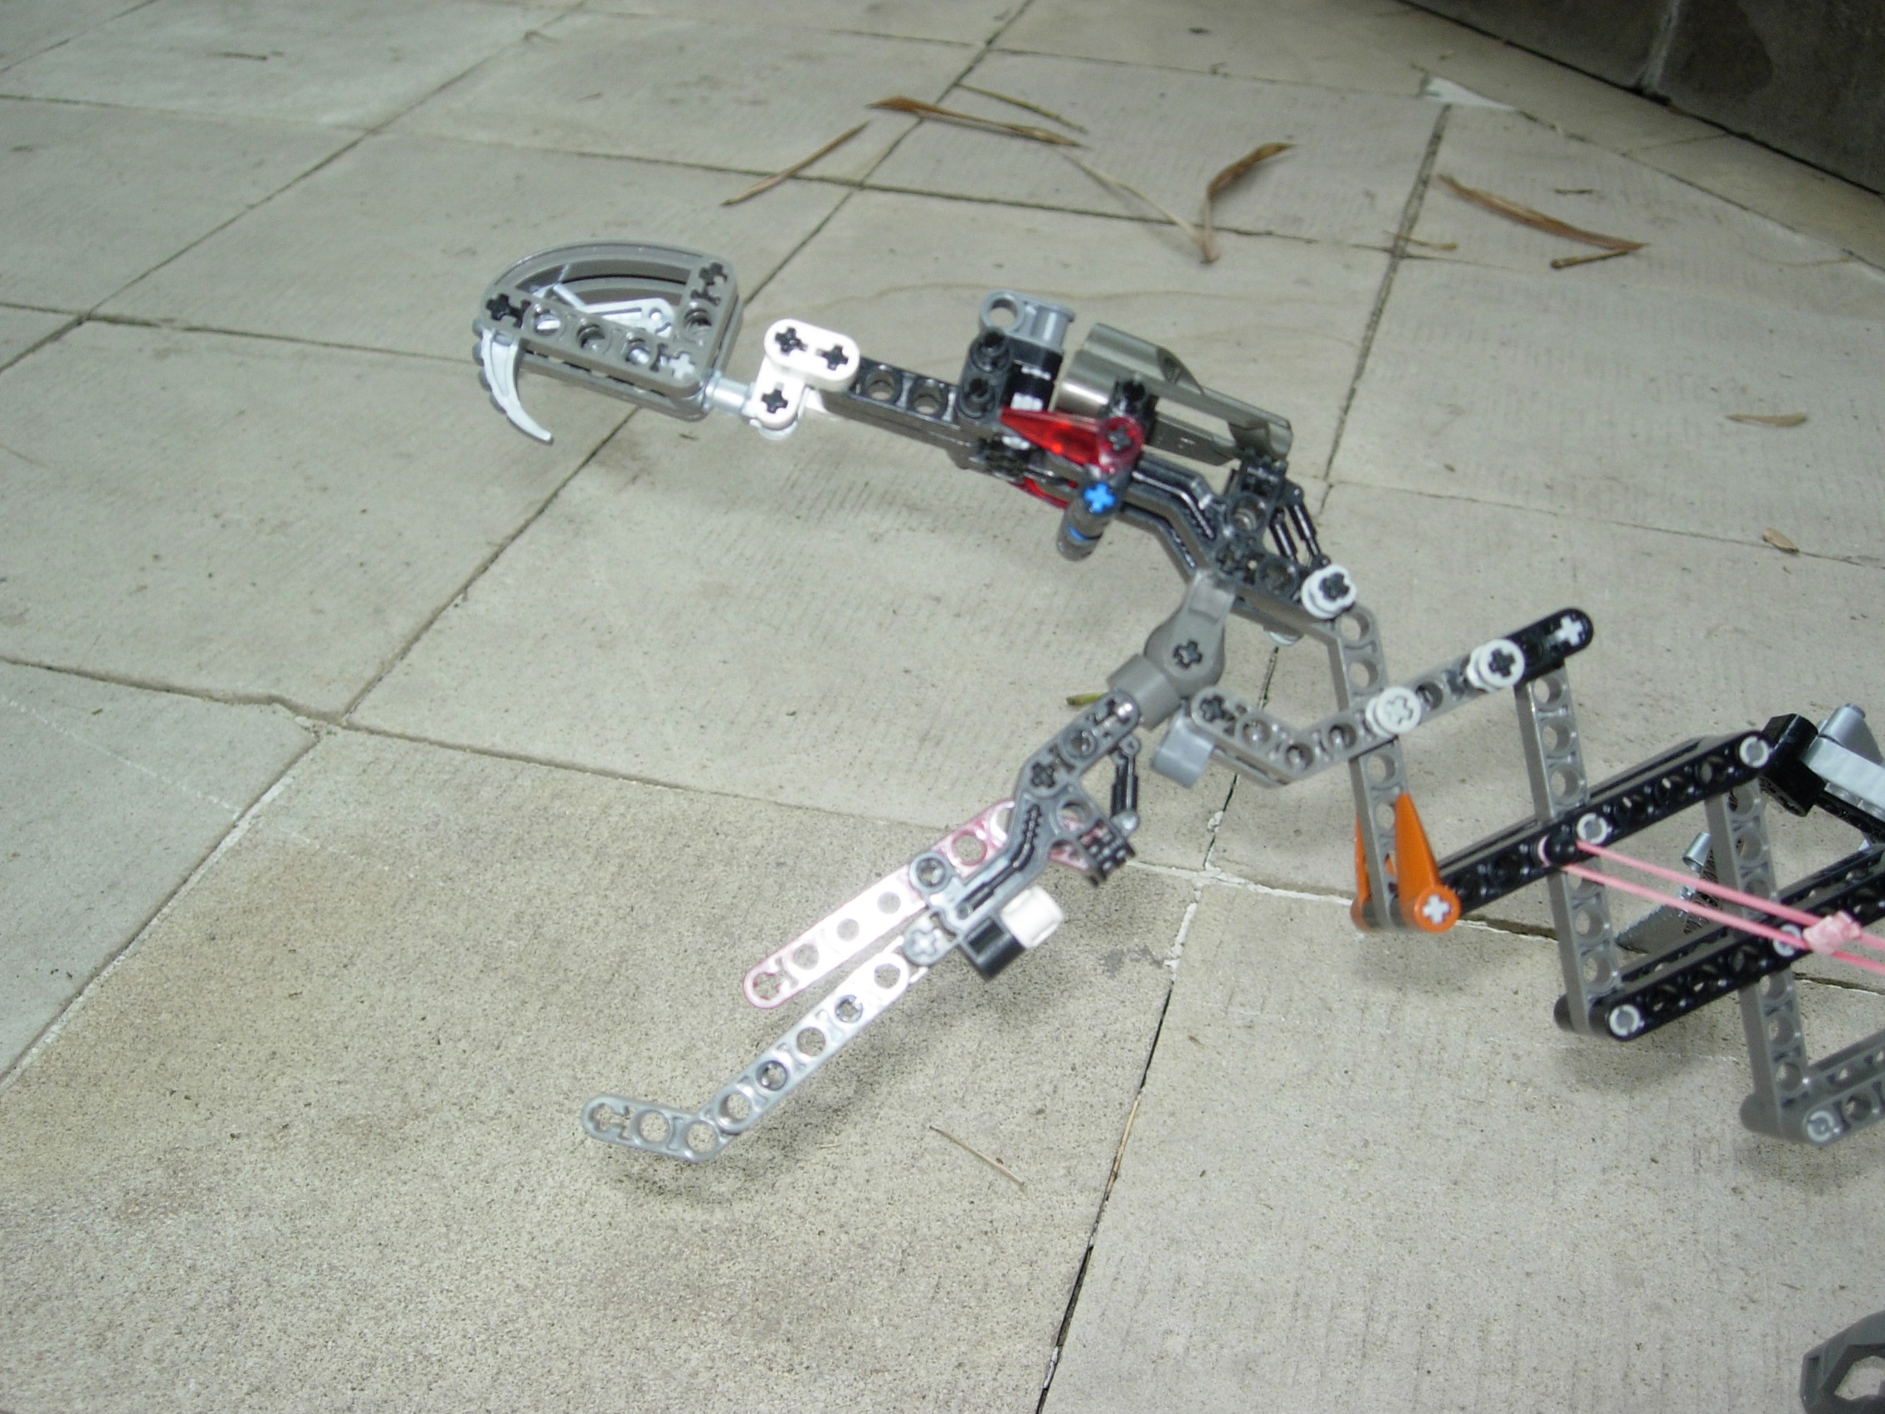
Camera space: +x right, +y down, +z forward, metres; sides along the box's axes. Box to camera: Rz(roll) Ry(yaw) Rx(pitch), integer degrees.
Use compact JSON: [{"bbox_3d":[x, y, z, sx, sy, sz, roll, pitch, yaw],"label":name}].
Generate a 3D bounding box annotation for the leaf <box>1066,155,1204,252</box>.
[{"bbox_3d":[0.098,-0.275,1.187,0.010,0.014,0.176,-11,34,-19],"label":"leaf"}]

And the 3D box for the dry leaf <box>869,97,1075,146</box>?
[{"bbox_3d":[0.017,-0.340,1.294,0.142,0.008,0.014,19,36,27],"label":"dry leaf"}]

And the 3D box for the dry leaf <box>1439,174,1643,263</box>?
[{"bbox_3d":[0.310,-0.264,1.182,0.024,0.008,0.135,-23,39,-33],"label":"dry leaf"}]

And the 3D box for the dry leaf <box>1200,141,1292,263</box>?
[{"bbox_3d":[0.158,-0.275,1.189,0.025,0.014,0.179,13,34,18],"label":"dry leaf"}]

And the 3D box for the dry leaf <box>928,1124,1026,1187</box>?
[{"bbox_3d":[0.009,0.115,0.573,0.032,0.002,0.002,26,40,34],"label":"dry leaf"}]

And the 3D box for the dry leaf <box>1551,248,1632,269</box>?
[{"bbox_3d":[0.330,-0.229,1.130,0.052,0.004,0.004,-14,35,-22],"label":"dry leaf"}]

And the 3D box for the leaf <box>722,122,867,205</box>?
[{"bbox_3d":[-0.077,-0.303,1.235,0.010,0.004,0.162,16,35,22],"label":"leaf"}]

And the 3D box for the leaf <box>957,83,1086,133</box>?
[{"bbox_3d":[0.048,-0.359,1.329,0.009,0.004,0.118,-23,39,-33],"label":"leaf"}]

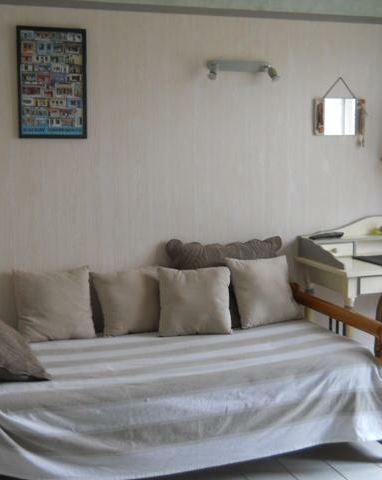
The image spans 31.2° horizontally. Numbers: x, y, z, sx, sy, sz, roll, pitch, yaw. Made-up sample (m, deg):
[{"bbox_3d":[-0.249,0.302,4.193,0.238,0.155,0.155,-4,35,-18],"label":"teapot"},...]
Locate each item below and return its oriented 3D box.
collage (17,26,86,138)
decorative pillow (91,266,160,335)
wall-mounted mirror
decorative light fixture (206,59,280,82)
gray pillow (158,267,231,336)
[{"bbox_3d":[-0.705,-0.800,3.493,0.346,0.558,0.022,-3,7,-18],"label":"collage"},{"bbox_3d":[-0.317,0.317,3.580,0.360,0.360,0.130,-3,-25,-20],"label":"decorative pillow"},{"bbox_3d":[0.863,-0.724,4.008,0.311,0.222,0.025,-3,7,-18],"label":"wall-mounted mirror"},{"bbox_3d":[0.292,-0.931,3.754,0.400,0.119,0.110,-3,7,-18],"label":"decorative light fixture"},{"bbox_3d":[0.023,0.319,3.550,0.365,0.360,0.130,-1,-16,-4],"label":"gray pillow"}]

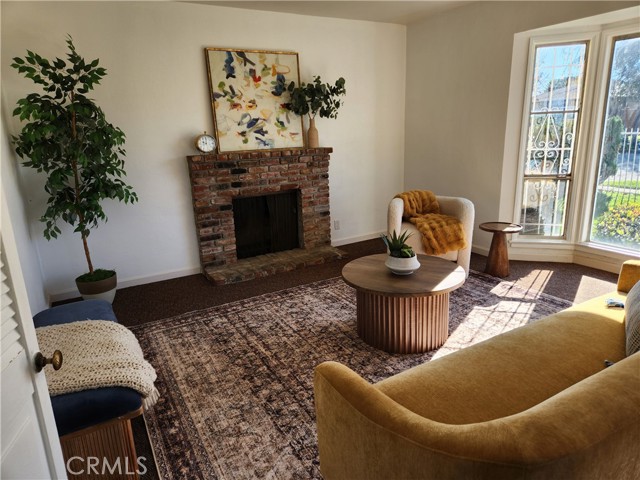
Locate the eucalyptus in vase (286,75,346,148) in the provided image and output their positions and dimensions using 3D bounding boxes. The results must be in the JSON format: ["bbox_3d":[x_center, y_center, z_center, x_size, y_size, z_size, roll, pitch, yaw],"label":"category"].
[{"bbox_3d":[-0.025,-1.292,4.327,0.570,0.713,0.360,-10,17,-28],"label":"eucalyptus in vase"}]

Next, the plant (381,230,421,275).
[{"bbox_3d":[0.539,0.074,2.766,0.250,0.272,0.250,-2,15,1],"label":"plant"}]

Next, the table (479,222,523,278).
[{"bbox_3d":[1.643,0.099,3.898,0.370,0.448,0.370,-10,17,-28],"label":"table"}]

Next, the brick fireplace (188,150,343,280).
[{"bbox_3d":[-0.453,-0.299,4.340,1.535,1.158,0.449,-10,17,-28],"label":"brick fireplace"}]

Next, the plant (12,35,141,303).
[{"bbox_3d":[-1.828,-0.582,3.298,0.680,1.840,0.620,-10,17,-28],"label":"plant"}]

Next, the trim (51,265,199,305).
[{"bbox_3d":[-1.769,0.411,3.988,1.320,0.070,0.018,-10,17,-28],"label":"trim"}]

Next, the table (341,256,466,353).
[{"bbox_3d":[0.551,0.416,2.854,0.790,0.437,0.790,-2,15,1],"label":"table"}]

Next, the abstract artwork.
[{"bbox_3d":[-0.602,-1.349,4.172,0.935,0.935,0.035,-10,12,-28],"label":"abstract artwork"}]

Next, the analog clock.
[{"bbox_3d":[-1.065,-0.897,3.971,0.183,0.200,0.080,-10,17,-28],"label":"analog clock"}]

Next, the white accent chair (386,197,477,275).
[{"bbox_3d":[1.088,-0.061,4.177,0.750,0.665,0.730,4,16,22],"label":"white accent chair"}]

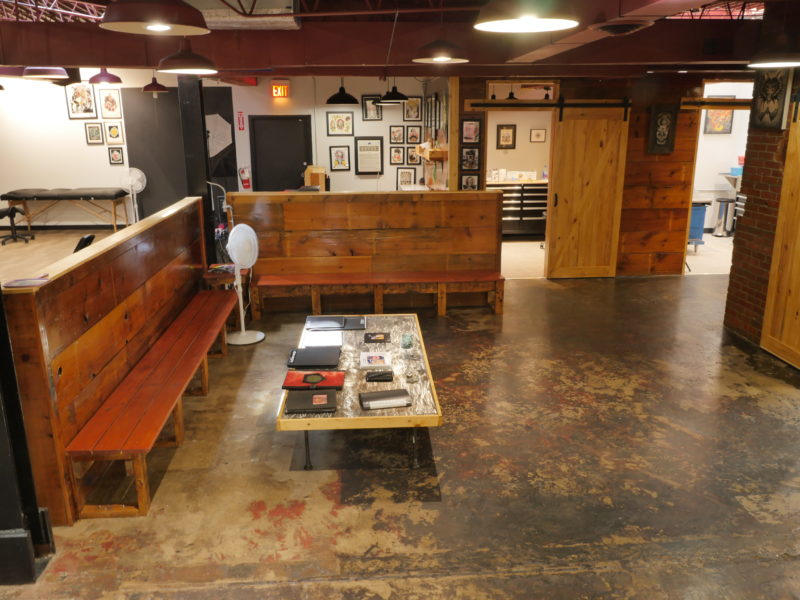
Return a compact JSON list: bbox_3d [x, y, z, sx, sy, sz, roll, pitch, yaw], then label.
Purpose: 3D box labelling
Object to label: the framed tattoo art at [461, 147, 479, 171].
[{"bbox_3d":[0.863,-1.694,7.799,0.225,0.288,0.030,-2,15,-5],"label":"framed tattoo art"}]

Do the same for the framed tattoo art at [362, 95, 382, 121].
[{"bbox_3d":[-0.476,-3.318,11.210,0.335,0.429,0.030,-2,15,-5],"label":"framed tattoo art"}]

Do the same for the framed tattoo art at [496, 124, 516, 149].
[{"bbox_3d":[1.859,-2.828,11.247,0.337,0.410,0.030,-1,15,-3],"label":"framed tattoo art"}]

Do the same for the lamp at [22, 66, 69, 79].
[{"bbox_3d":[-3.379,-2.246,6.152,0.395,0.240,0.395,-2,15,-5],"label":"lamp"}]

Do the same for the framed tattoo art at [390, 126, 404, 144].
[{"bbox_3d":[-0.048,-3.219,12.648,0.282,0.343,0.030,-1,15,-3],"label":"framed tattoo art"}]

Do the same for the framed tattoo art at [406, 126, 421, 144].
[{"bbox_3d":[0.284,-3.225,12.668,0.285,0.342,0.030,-1,15,-3],"label":"framed tattoo art"}]

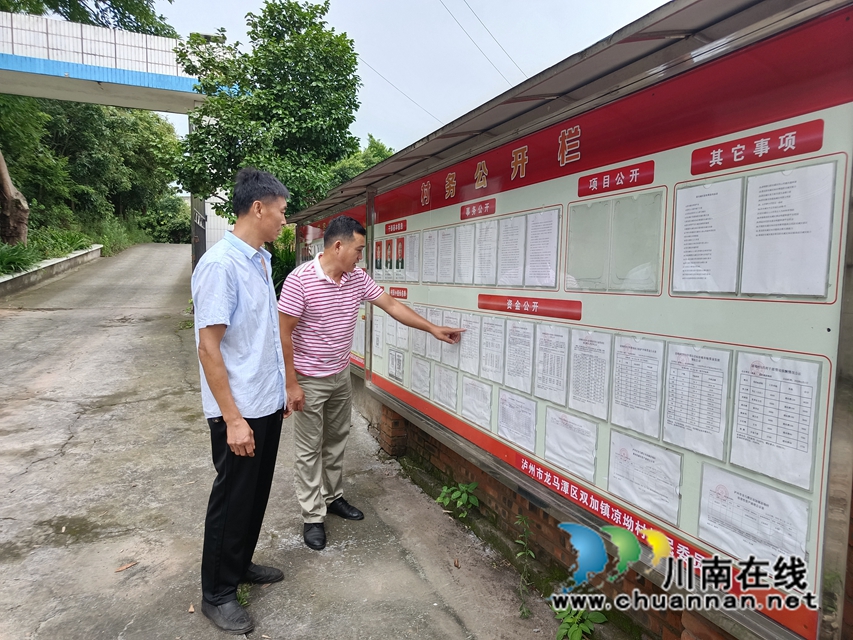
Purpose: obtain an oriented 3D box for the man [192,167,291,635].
[{"bbox_3d":[-0.711,0.270,2.246,0.370,1.710,0.490,2,4,7],"label":"man"}]

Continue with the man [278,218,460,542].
[{"bbox_3d":[-0.298,0.284,2.888,0.680,1.610,0.700,5,5,42],"label":"man"}]

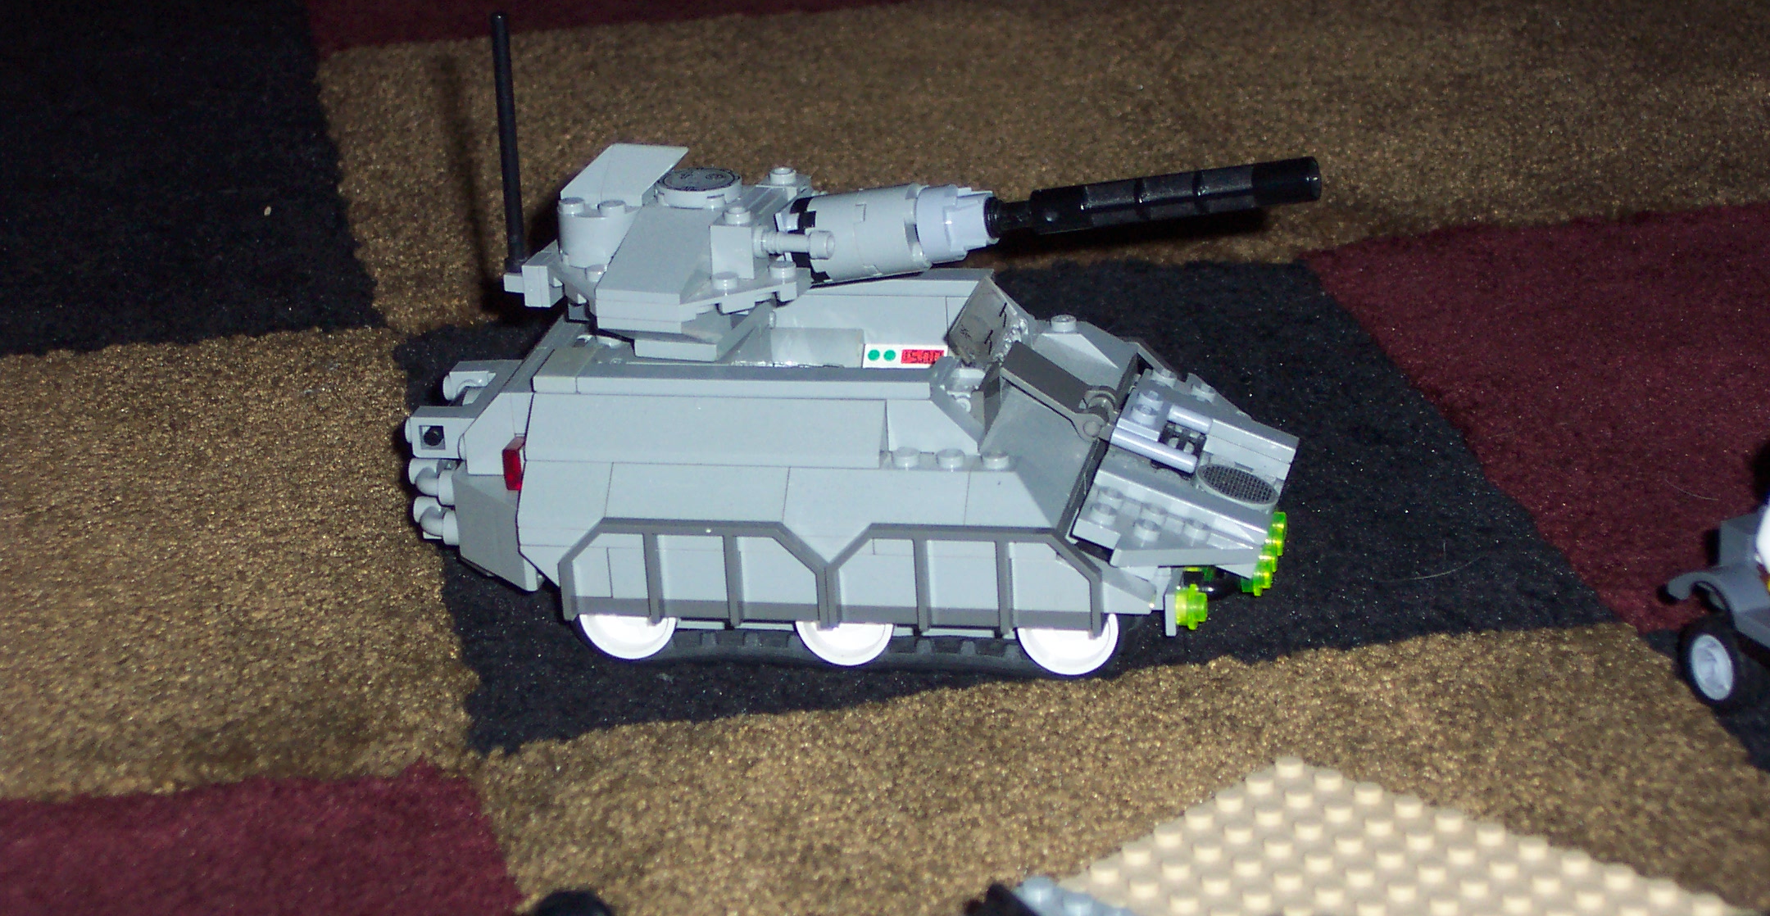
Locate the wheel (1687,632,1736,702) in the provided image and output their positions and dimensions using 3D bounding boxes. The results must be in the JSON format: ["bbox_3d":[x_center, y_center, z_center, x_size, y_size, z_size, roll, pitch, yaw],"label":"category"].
[{"bbox_3d":[0.143,0.034,0.740,0.008,0.011,0.011,-14,24,-26],"label":"wheel"}]

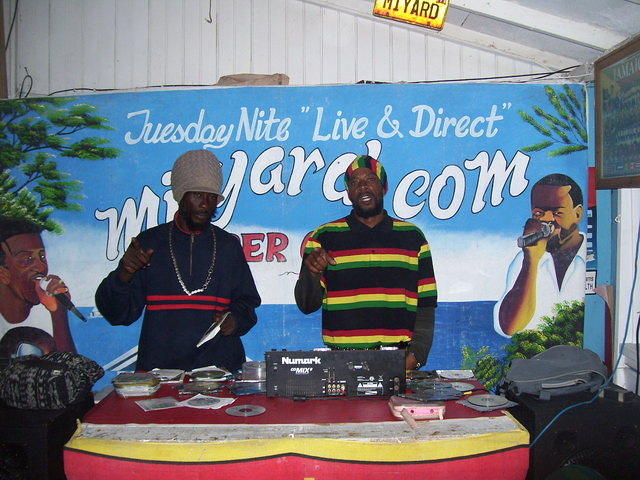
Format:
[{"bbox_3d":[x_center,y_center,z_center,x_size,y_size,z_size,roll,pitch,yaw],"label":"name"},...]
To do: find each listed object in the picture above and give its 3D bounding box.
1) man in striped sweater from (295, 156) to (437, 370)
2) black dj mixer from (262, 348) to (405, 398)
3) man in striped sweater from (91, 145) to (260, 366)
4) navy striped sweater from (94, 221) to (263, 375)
[{"bbox_3d":[0.183,0.530,2.690,0.570,1.730,0.420,0,2,2],"label":"man in striped sweater"},{"bbox_3d":[0.055,0.427,2.310,0.460,0.155,0.320,0,2,0],"label":"black dj mixer"},{"bbox_3d":[-0.555,0.520,2.650,0.650,1.750,0.450,0,2,-5],"label":"man in striped sweater"},{"bbox_3d":[-0.555,0.255,2.620,0.650,0.660,0.410,0,2,-5],"label":"navy striped sweater"}]

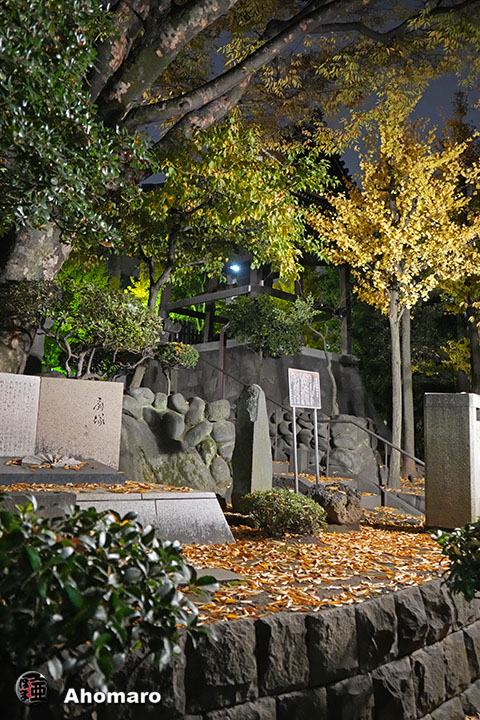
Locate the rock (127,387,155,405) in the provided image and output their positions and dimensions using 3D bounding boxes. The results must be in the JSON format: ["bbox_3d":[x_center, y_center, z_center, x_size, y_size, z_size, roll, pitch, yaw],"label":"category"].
[{"bbox_3d":[-1.029,0.369,6.199,0.290,0.190,0.240,2,-7,-20],"label":"rock"}]

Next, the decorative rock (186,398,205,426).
[{"bbox_3d":[-0.528,0.604,7.000,0.226,0.339,0.260,1,-7,-3],"label":"decorative rock"}]

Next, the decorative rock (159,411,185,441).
[{"bbox_3d":[-0.699,0.668,6.114,0.250,0.290,0.240,2,-7,-20],"label":"decorative rock"}]

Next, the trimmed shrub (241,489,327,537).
[{"bbox_3d":[0.325,1.178,4.695,0.660,0.380,0.580,0,-7,0],"label":"trimmed shrub"}]

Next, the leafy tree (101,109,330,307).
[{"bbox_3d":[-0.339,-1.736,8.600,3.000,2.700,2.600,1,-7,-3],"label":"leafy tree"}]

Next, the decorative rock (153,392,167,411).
[{"bbox_3d":[-0.845,0.437,6.292,0.150,0.190,0.180,2,-7,-20],"label":"decorative rock"}]

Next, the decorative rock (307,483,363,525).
[{"bbox_3d":[0.794,1.208,5.094,0.460,0.340,0.380,2,-7,-15],"label":"decorative rock"}]

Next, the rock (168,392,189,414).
[{"bbox_3d":[-0.715,0.509,7.000,0.226,0.249,0.230,1,-7,-3],"label":"rock"}]

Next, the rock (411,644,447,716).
[{"bbox_3d":[0.854,1.573,3.027,0.280,0.300,0.230,5,-8,-38],"label":"rock"}]

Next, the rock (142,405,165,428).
[{"bbox_3d":[-1.006,0.661,7.000,0.249,0.272,0.250,1,-7,-3],"label":"rock"}]

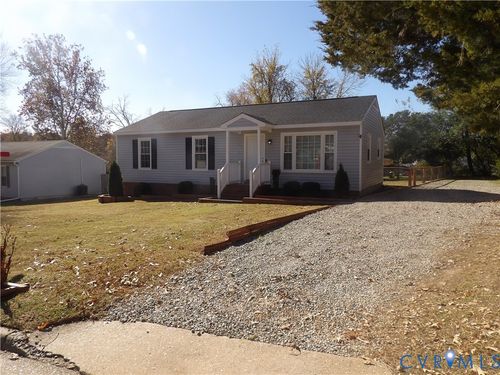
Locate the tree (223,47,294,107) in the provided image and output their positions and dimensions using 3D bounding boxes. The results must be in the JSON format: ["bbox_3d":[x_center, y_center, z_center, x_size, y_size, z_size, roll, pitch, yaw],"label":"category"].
[{"bbox_3d":[1.082,-7.605,36.505,7.680,14.067,7.680,0,5,0],"label":"tree"}]

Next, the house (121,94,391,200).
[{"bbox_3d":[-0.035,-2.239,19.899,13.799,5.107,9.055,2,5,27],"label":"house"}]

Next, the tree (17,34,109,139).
[{"bbox_3d":[-18.341,-7.406,34.515,7.814,15.160,7.814,0,5,0],"label":"tree"}]

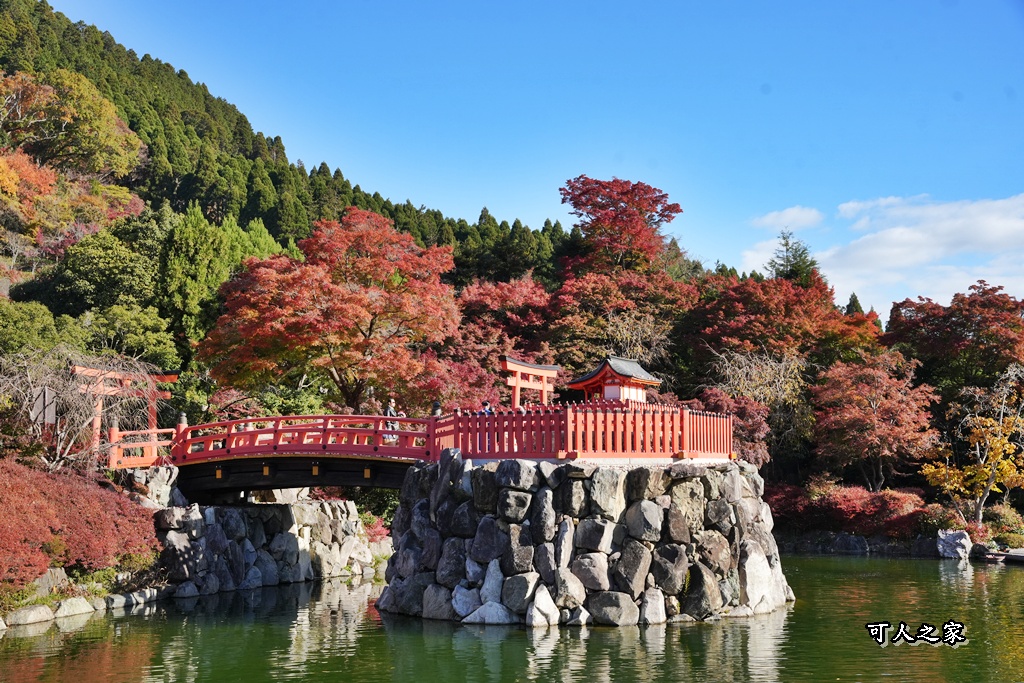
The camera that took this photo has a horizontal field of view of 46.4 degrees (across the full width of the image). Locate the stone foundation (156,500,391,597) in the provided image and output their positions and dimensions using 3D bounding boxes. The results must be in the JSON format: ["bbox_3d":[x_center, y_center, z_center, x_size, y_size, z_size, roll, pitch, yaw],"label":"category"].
[{"bbox_3d":[-8.200,6.694,39.938,2.500,2.750,9.000,-4,-7,36],"label":"stone foundation"}]

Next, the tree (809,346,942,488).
[{"bbox_3d":[16.659,3.630,54.908,6.000,6.600,5.600,0,-6,0],"label":"tree"}]

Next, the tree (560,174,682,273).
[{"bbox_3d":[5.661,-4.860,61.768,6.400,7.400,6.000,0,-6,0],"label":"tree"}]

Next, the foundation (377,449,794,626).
[{"bbox_3d":[2.200,5.341,34.845,12.400,4.450,11.500,-1,-6,6],"label":"foundation"}]

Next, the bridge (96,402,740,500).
[{"bbox_3d":[-3.800,3.458,36.336,21.000,3.400,7.300,-2,-6,22],"label":"bridge"}]

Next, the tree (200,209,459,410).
[{"bbox_3d":[-7.535,-0.991,49.331,10.600,9.100,9.600,0,-6,0],"label":"tree"}]

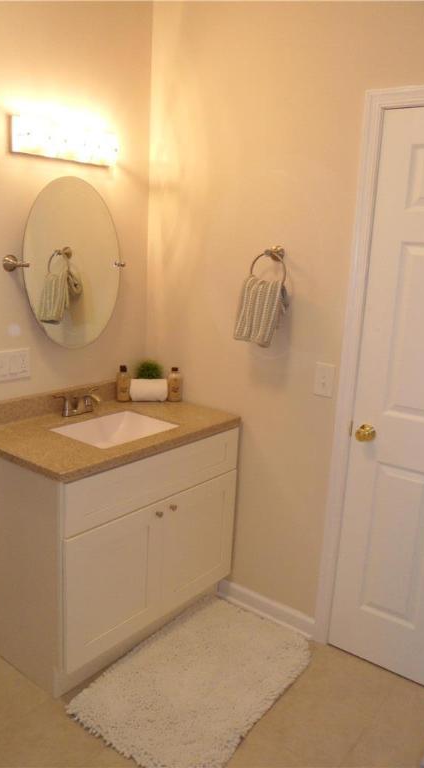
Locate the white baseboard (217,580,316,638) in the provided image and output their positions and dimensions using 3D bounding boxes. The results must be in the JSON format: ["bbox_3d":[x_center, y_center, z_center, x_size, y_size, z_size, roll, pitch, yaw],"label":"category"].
[{"bbox_3d":[0.230,0.980,2.646,0.520,0.084,0.018,12,16,37],"label":"white baseboard"}]

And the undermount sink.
[{"bbox_3d":[-0.378,0.236,2.360,0.305,0.135,0.400,12,16,37],"label":"undermount sink"}]

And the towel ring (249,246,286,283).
[{"bbox_3d":[0.228,-0.434,2.287,0.160,0.180,0.075,12,15,36],"label":"towel ring"}]

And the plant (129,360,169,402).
[{"bbox_3d":[-0.294,-0.025,2.793,0.168,0.196,0.120,0,13,-11],"label":"plant"}]

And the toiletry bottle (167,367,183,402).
[{"bbox_3d":[-0.169,0.009,2.684,0.055,0.156,0.048,1,12,-6],"label":"toiletry bottle"}]

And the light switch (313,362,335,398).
[{"bbox_3d":[0.421,-0.011,2.253,0.075,0.123,0.009,12,15,36],"label":"light switch"}]

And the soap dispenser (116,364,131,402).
[{"bbox_3d":[-0.387,0.001,2.657,0.057,0.162,0.048,1,12,-6],"label":"soap dispenser"}]

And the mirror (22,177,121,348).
[{"bbox_3d":[-0.545,-0.471,2.382,0.022,0.668,0.487,10,15,37],"label":"mirror"}]

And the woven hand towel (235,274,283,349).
[{"bbox_3d":[0.188,-0.277,2.279,0.170,0.255,0.115,12,15,36],"label":"woven hand towel"}]

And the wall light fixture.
[{"bbox_3d":[-0.560,-0.916,2.285,0.085,0.130,0.500,12,16,37],"label":"wall light fixture"}]

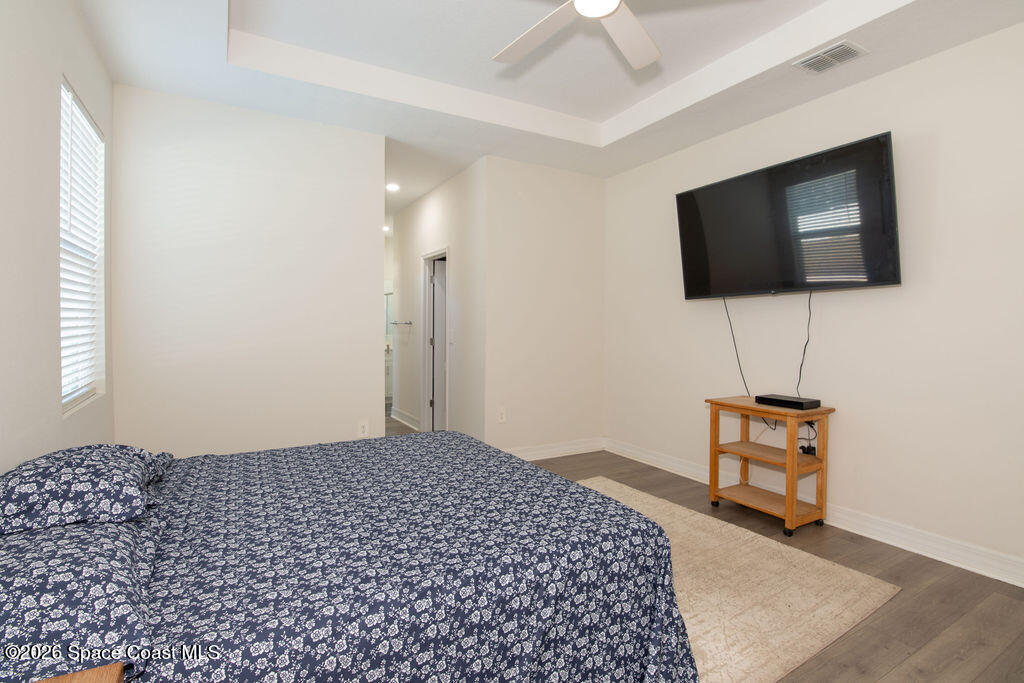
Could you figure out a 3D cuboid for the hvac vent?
[{"bbox_3d":[1.785,-1.578,2.714,0.234,0.025,0.280,-1,2,-30],"label":"hvac vent"}]

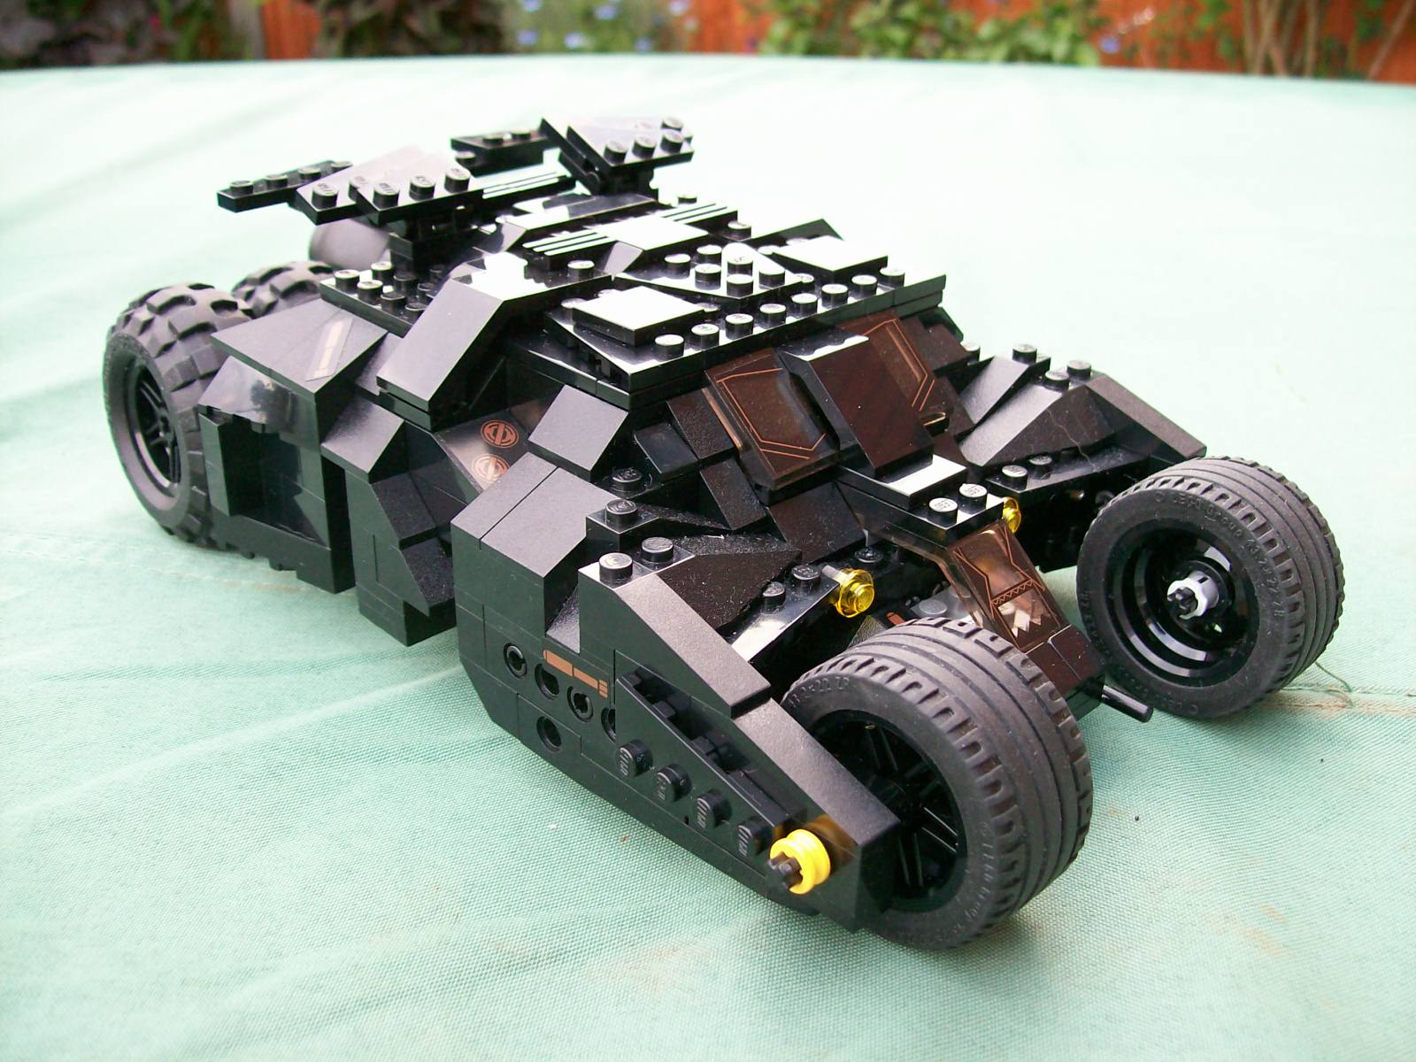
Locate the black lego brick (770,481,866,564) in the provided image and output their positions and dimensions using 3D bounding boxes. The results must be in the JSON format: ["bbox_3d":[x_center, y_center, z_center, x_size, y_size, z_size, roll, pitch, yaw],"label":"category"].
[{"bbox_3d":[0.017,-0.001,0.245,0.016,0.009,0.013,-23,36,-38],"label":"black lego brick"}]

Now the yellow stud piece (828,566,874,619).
[{"bbox_3d":[0.023,0.010,0.237,0.008,0.008,0.005,-23,36,-38],"label":"yellow stud piece"}]

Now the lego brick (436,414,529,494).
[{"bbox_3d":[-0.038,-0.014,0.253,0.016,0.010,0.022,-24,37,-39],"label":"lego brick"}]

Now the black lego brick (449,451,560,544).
[{"bbox_3d":[-0.030,-0.006,0.241,0.023,0.010,0.008,-24,37,-39],"label":"black lego brick"}]

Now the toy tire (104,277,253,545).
[{"bbox_3d":[-0.106,-0.024,0.308,0.026,0.056,0.056,-23,36,-38],"label":"toy tire"}]

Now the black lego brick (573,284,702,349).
[{"bbox_3d":[-0.012,-0.036,0.248,0.016,0.003,0.016,-23,36,-38],"label":"black lego brick"}]

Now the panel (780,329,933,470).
[{"bbox_3d":[0.025,-0.022,0.254,0.016,0.017,0.023,-24,37,-39],"label":"panel"}]

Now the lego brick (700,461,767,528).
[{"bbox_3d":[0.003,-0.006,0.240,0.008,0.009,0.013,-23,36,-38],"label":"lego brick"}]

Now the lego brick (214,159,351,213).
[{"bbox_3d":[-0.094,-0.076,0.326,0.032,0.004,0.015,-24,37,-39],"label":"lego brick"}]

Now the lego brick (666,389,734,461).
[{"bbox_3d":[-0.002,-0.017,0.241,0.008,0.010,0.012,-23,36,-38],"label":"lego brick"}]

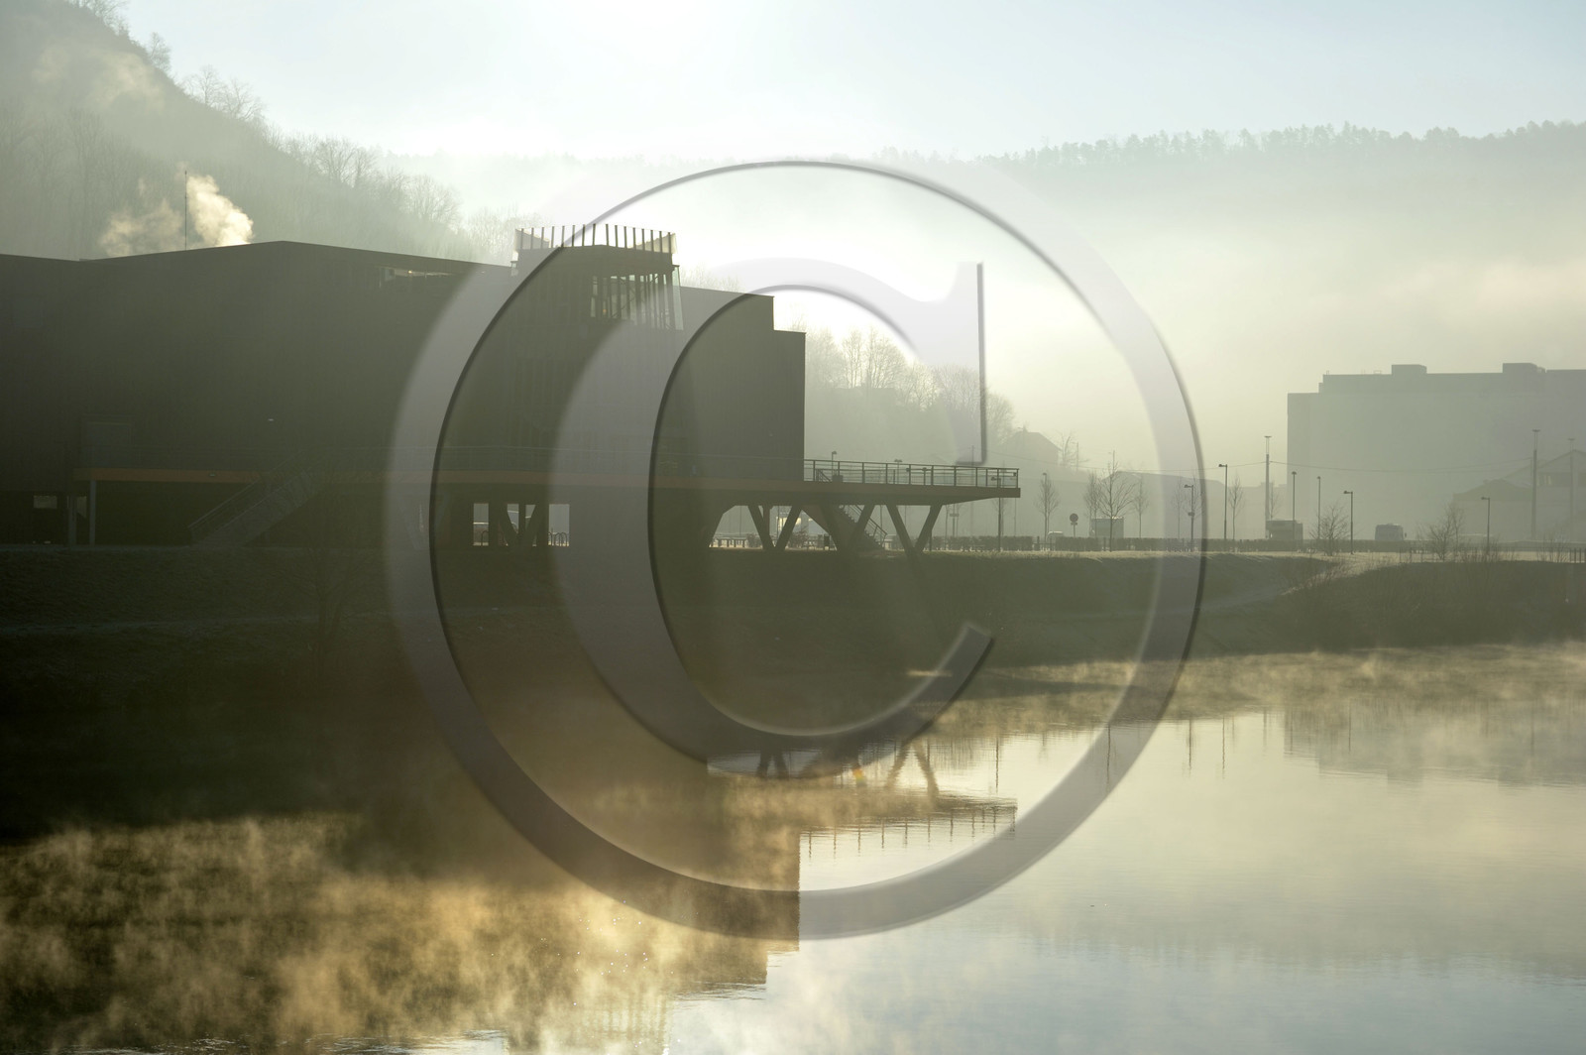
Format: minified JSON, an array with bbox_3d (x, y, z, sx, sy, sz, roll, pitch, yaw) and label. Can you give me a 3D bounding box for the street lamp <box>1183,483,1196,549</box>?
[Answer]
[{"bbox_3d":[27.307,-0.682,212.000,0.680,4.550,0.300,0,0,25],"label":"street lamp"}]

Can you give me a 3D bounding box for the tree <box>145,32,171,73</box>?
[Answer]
[{"bbox_3d":[-131.910,-98.560,640.000,5.600,8.700,5.600,1,0,0],"label":"tree"}]

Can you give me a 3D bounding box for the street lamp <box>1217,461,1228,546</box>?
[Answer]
[{"bbox_3d":[33.150,-1.500,237.000,0.750,6.600,0.250,0,0,18],"label":"street lamp"}]

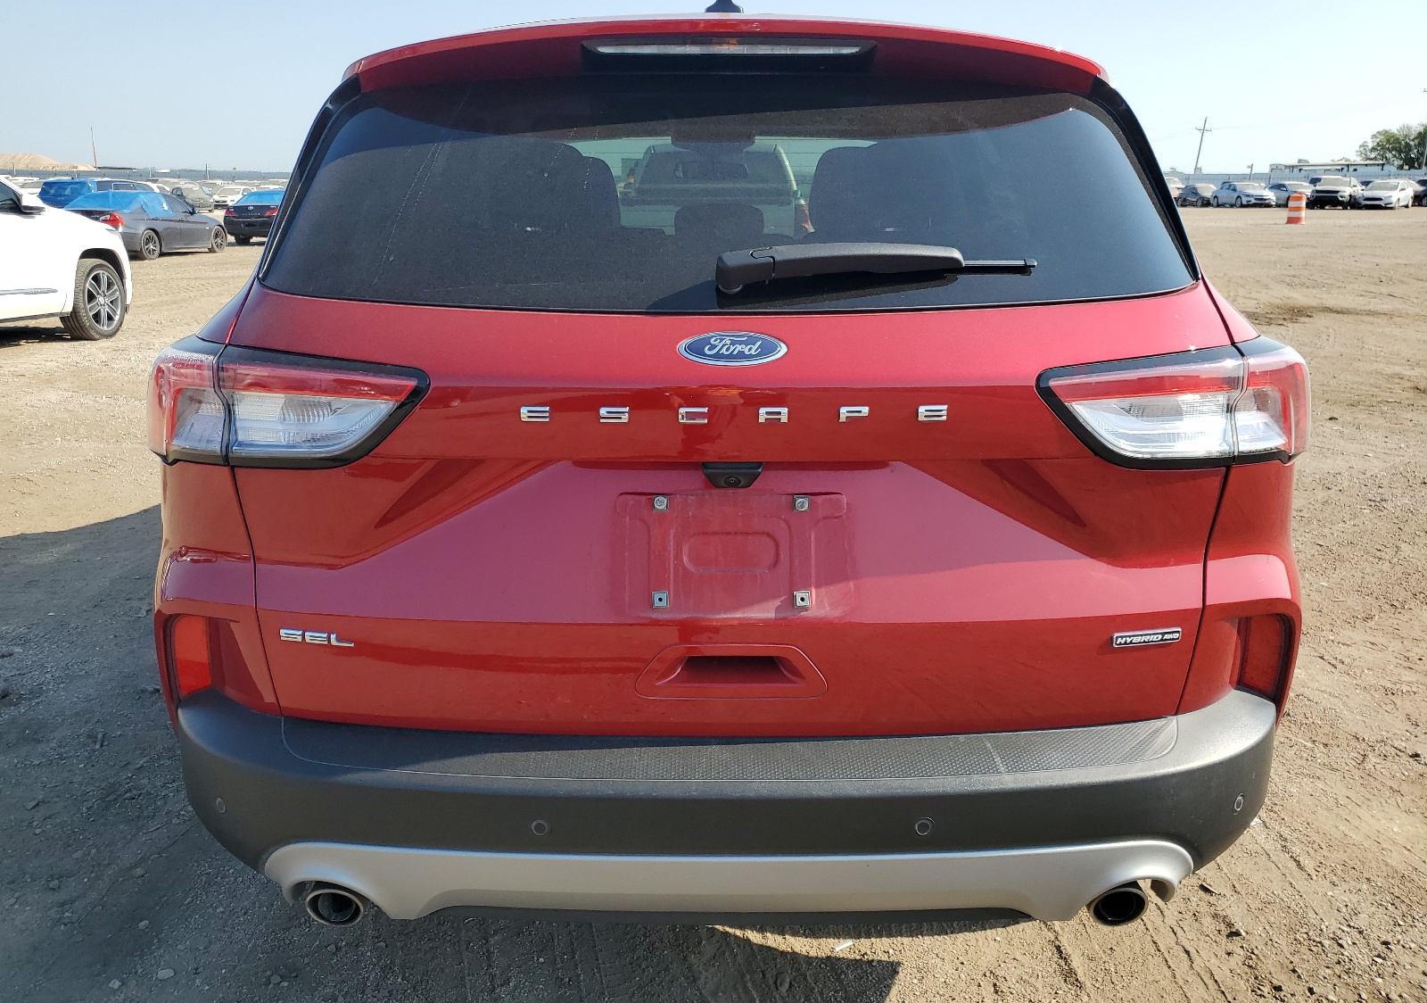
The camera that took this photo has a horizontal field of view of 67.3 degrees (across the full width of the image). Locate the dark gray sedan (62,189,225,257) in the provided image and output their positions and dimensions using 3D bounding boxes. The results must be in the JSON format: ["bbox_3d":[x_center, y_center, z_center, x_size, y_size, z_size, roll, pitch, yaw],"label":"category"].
[{"bbox_3d":[-13.250,-6.470,25.050,1.820,1.420,4.520,2,17,7],"label":"dark gray sedan"}]

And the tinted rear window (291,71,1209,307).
[{"bbox_3d":[0.022,-0.397,1.463,1.260,0.385,0.130,0,-17,0],"label":"tinted rear window"}]

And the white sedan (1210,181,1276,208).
[{"bbox_3d":[30.750,-17.720,62.150,1.850,1.460,4.900,0,17,0],"label":"white sedan"}]

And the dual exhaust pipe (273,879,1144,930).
[{"bbox_3d":[0.020,0.534,1.535,1.170,0.082,0.150,0,16,0],"label":"dual exhaust pipe"}]

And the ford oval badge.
[{"bbox_3d":[0.024,-0.189,1.330,0.137,0.055,0.012,0,-16,0],"label":"ford oval badge"}]

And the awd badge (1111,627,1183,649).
[{"bbox_3d":[0.569,0.179,1.405,0.098,0.020,0.006,-3,14,-11],"label":"awd badge"}]

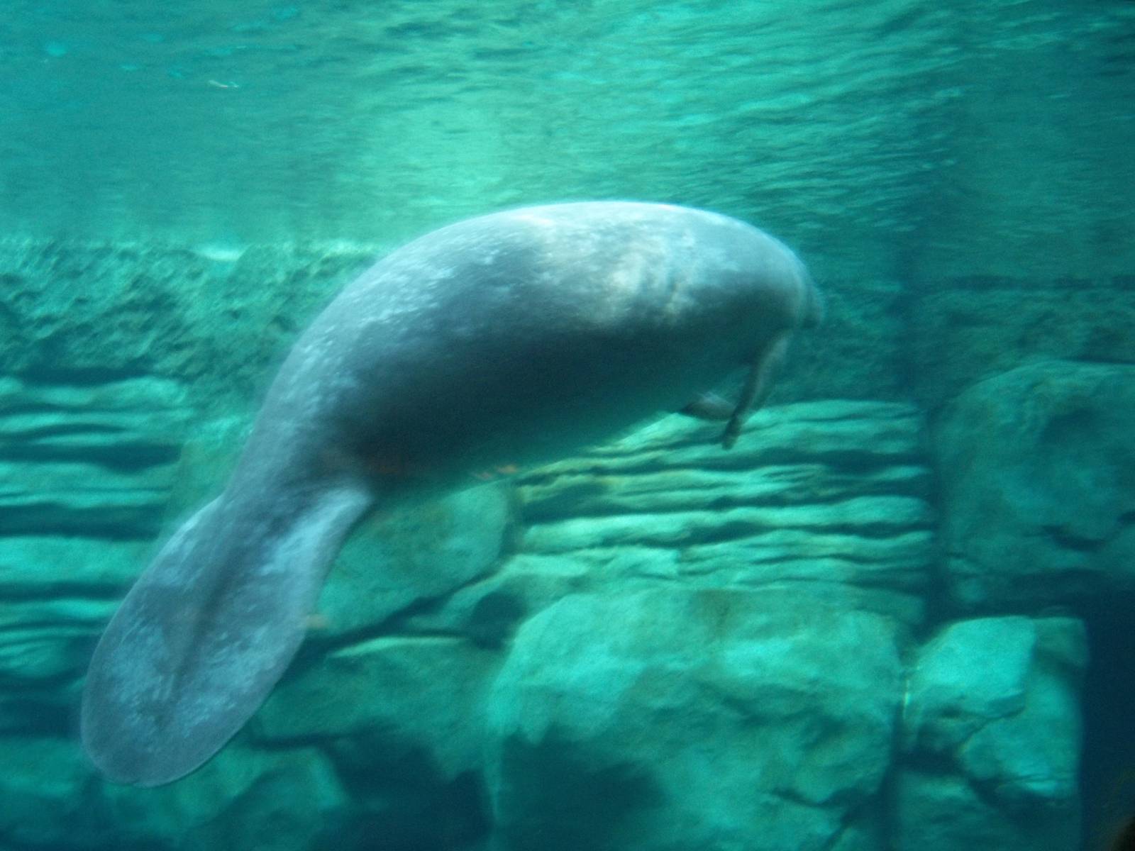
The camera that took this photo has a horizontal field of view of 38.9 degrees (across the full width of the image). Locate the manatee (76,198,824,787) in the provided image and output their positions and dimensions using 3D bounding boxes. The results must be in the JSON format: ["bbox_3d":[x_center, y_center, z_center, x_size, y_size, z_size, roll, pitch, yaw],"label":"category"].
[{"bbox_3d":[-0.200,-0.055,4.220,2.450,0.950,0.740,-27,15,-36],"label":"manatee"}]

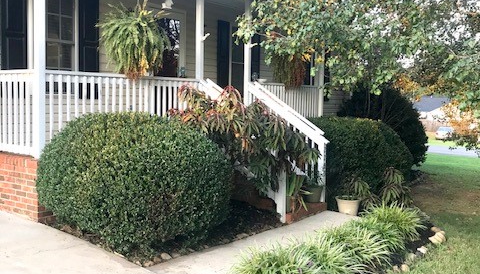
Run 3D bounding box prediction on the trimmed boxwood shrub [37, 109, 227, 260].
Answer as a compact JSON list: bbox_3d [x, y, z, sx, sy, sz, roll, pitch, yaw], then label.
[{"bbox_3d":[-1.020,0.430,5.200,1.760,1.370,1.820,0,4,0],"label":"trimmed boxwood shrub"}]

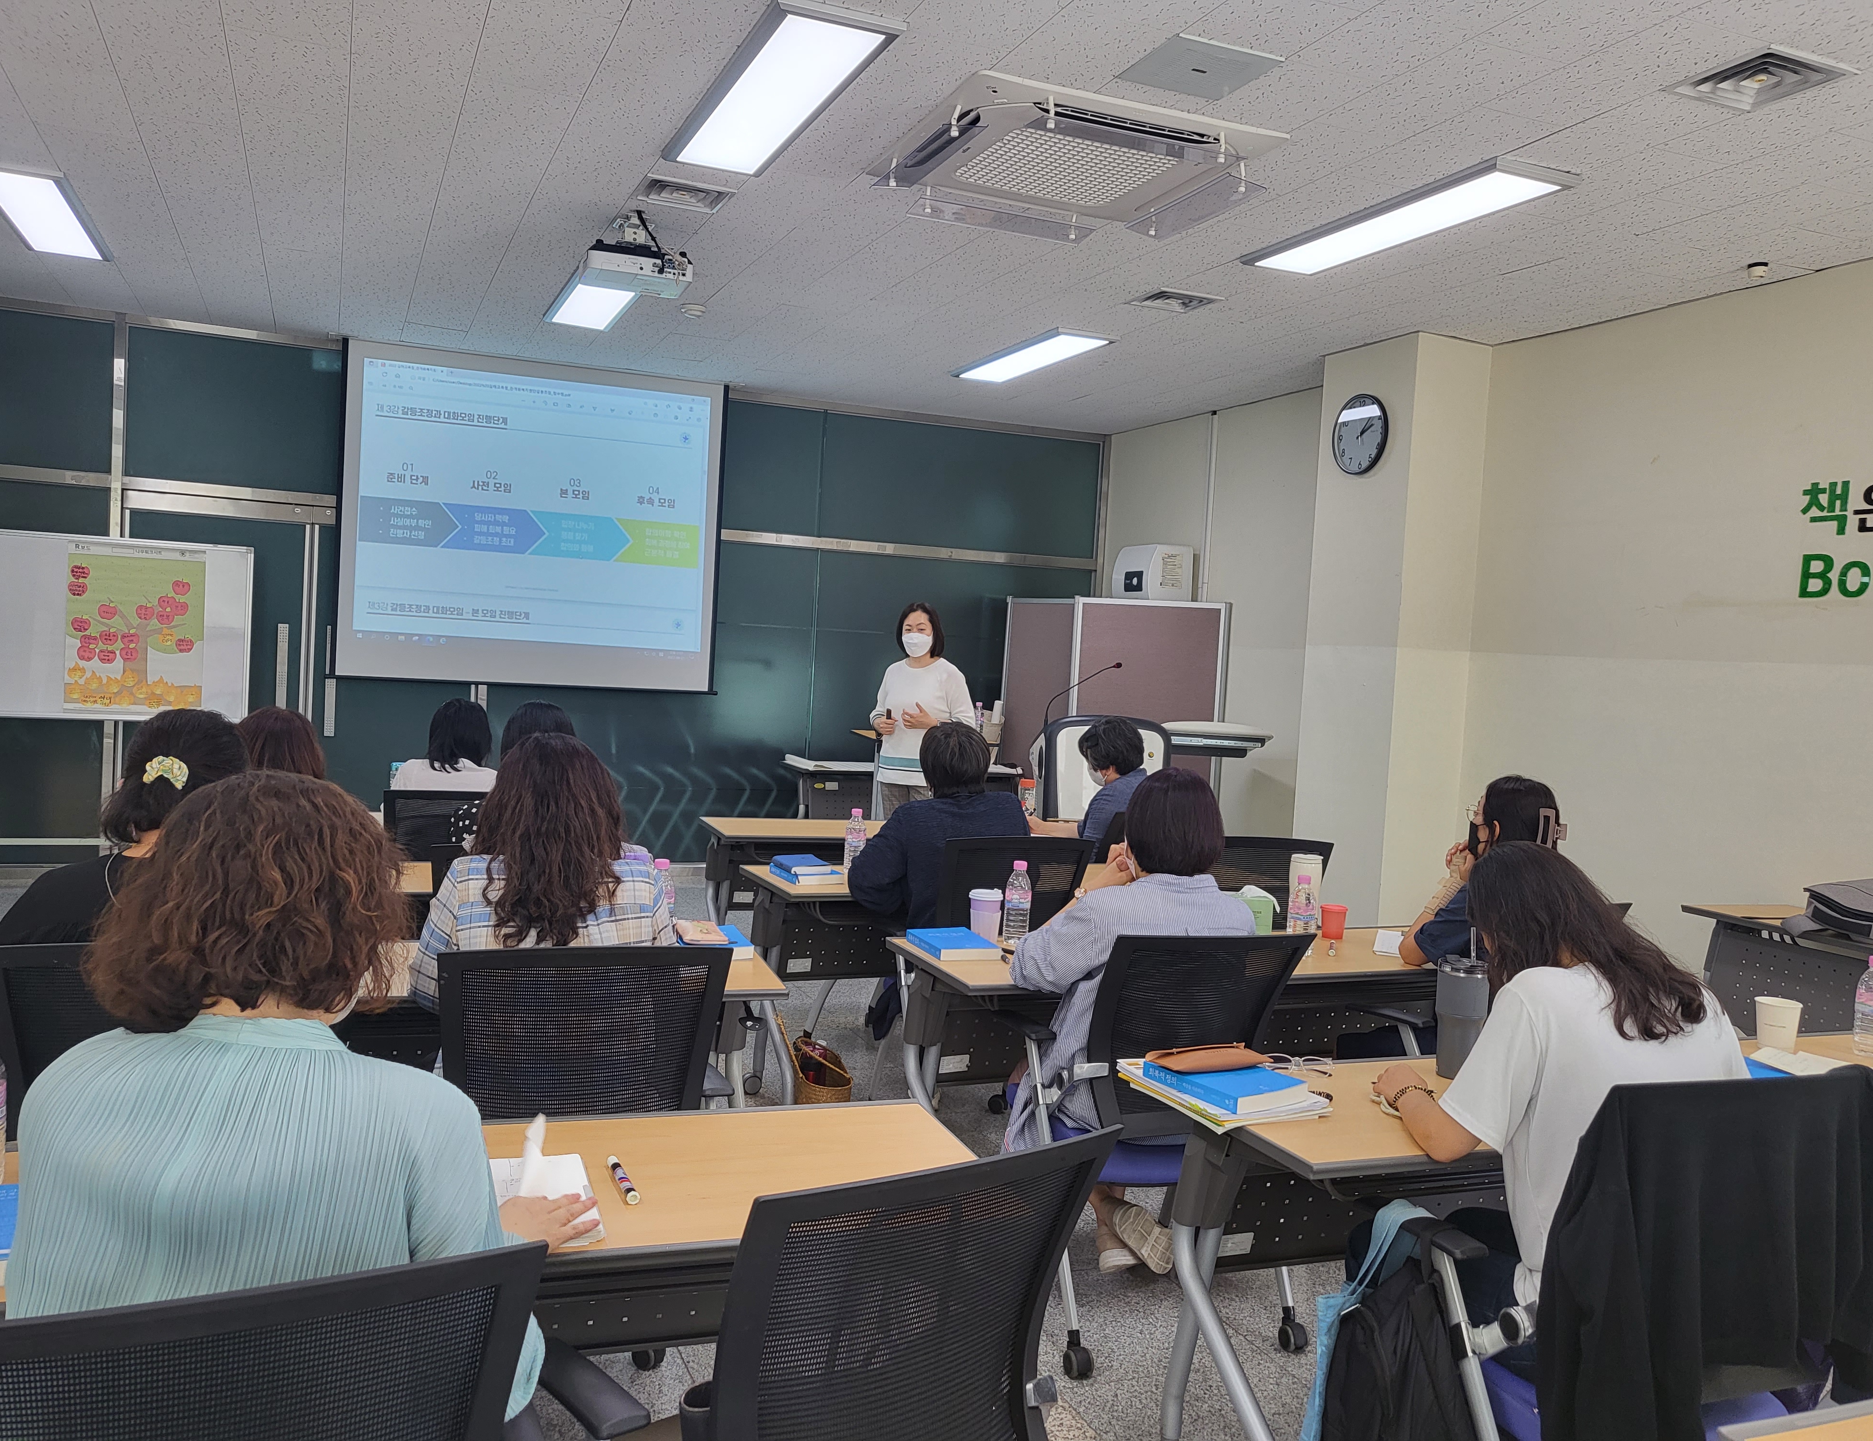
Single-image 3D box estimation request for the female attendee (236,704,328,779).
[{"bbox_3d":[-1.627,0.556,3.556,0.470,1.220,0.620,2,3,-23],"label":"female attendee"}]

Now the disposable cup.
[{"bbox_3d":[1.738,0.628,2.982,0.093,0.102,0.093,3,3,0],"label":"disposable cup"}]

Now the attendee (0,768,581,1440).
[{"bbox_3d":[-0.618,0.680,1.488,0.550,1.300,0.620,2,3,-23],"label":"attendee"}]

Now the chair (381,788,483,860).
[{"bbox_3d":[-1.568,0.654,4.684,0.600,0.910,0.600,2,3,-23],"label":"chair"}]

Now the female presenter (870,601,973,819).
[{"bbox_3d":[-0.095,0.265,6.816,0.500,1.610,0.340,4,3,14],"label":"female presenter"}]

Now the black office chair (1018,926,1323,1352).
[{"bbox_3d":[0.461,0.868,3.102,0.600,0.940,0.620,2,3,-22],"label":"black office chair"}]

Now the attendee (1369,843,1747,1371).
[{"bbox_3d":[0.932,0.768,2.288,0.500,1.200,0.640,1,3,-28],"label":"attendee"}]

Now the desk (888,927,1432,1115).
[{"bbox_3d":[0.787,0.956,3.739,1.800,0.735,0.510,2,3,-24],"label":"desk"}]

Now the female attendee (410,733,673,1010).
[{"bbox_3d":[-0.773,0.655,2.724,0.500,1.270,0.740,2,3,-23],"label":"female attendee"}]

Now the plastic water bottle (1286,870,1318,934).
[{"bbox_3d":[0.951,0.496,3.713,0.066,0.204,0.066,2,3,-23],"label":"plastic water bottle"}]

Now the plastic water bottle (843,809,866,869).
[{"bbox_3d":[-0.265,0.381,4.653,0.066,0.204,0.066,3,3,0],"label":"plastic water bottle"}]

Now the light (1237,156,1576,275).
[{"bbox_3d":[1.521,-1.643,4.818,0.319,0.040,1.286,2,3,-23],"label":"light"}]

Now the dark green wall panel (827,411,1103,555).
[{"bbox_3d":[0.189,-1.473,9.200,1.920,0.790,0.030,2,3,-23],"label":"dark green wall panel"}]

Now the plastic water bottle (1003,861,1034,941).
[{"bbox_3d":[0.211,0.457,3.678,0.066,0.204,0.066,3,3,0],"label":"plastic water bottle"}]

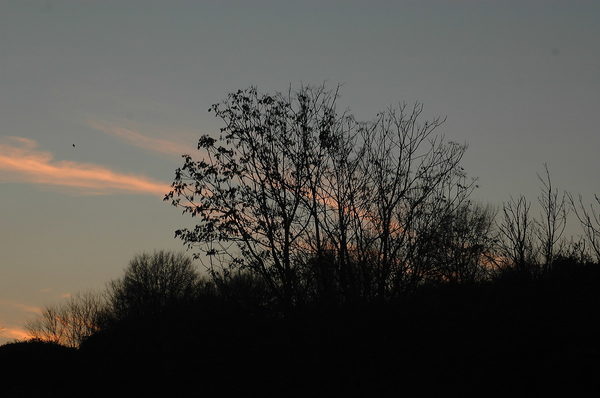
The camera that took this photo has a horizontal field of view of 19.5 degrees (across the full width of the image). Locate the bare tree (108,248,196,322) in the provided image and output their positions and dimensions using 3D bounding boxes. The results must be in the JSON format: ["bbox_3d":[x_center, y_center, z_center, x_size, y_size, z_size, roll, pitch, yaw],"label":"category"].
[{"bbox_3d":[-6.754,4.144,80.000,4.212,3.571,4.002,0,-5,0],"label":"bare tree"}]

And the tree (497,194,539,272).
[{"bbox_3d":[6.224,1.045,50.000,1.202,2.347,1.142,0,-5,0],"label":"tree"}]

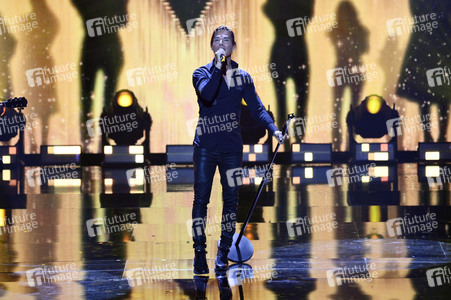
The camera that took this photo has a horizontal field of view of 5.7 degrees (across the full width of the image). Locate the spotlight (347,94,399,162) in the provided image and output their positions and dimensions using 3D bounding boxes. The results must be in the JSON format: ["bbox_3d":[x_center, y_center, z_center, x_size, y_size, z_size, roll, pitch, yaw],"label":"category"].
[{"bbox_3d":[1.292,-0.189,39.600,0.460,0.600,0.430,-1,6,0],"label":"spotlight"}]

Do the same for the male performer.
[{"bbox_3d":[0.100,0.000,32.300,0.680,1.770,0.500,-1,6,-4],"label":"male performer"}]

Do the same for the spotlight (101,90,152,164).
[{"bbox_3d":[-0.870,-0.205,39.600,0.460,0.640,0.430,-1,6,0],"label":"spotlight"}]

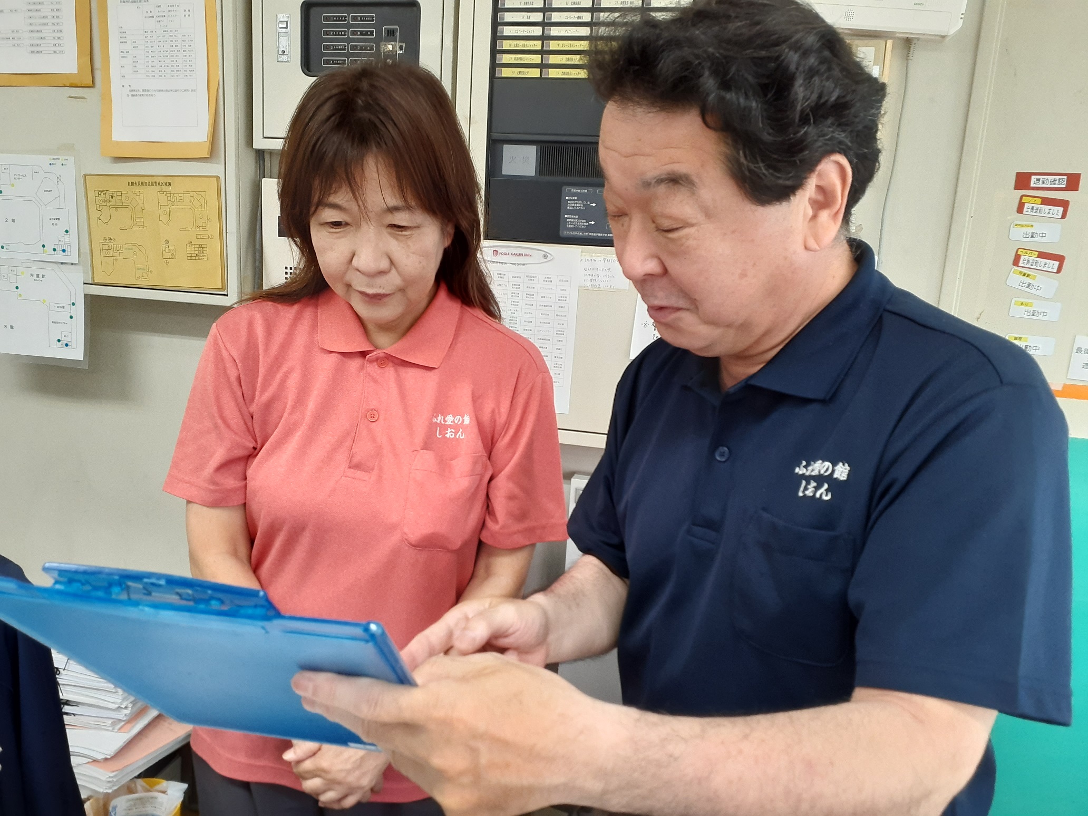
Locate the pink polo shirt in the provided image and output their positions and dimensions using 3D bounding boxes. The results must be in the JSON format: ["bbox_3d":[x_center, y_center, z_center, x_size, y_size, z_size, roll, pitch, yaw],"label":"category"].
[{"bbox_3d":[-0.210,0.152,1.030,0.480,0.620,0.290,6,12,-1],"label":"pink polo shirt"}]

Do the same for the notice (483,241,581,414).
[{"bbox_3d":[-0.047,-0.144,1.541,0.210,0.297,0.004,6,12,14],"label":"notice"}]

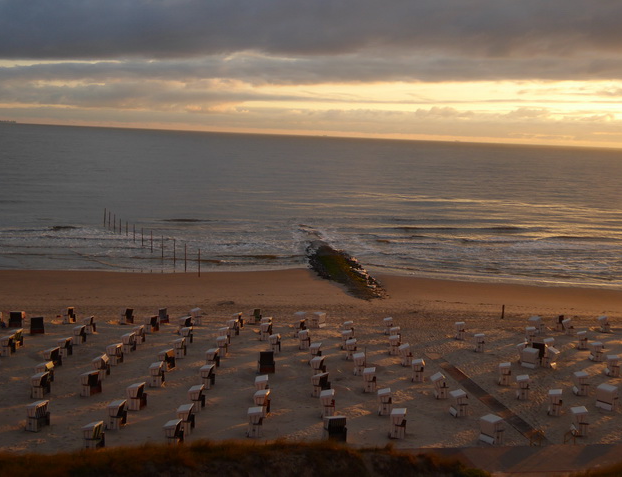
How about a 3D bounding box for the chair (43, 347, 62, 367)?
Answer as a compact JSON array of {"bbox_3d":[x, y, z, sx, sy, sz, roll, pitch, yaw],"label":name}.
[{"bbox_3d":[-21.004,9.726,65.813,0.950,1.600,1.200,5,8,18],"label":"chair"}]

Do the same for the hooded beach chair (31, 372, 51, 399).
[{"bbox_3d":[-19.747,10.758,59.258,0.970,1.600,1.200,3,7,6],"label":"hooded beach chair"}]

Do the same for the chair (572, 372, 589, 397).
[{"bbox_3d":[21.093,11.331,63.267,0.952,1.620,1.210,2,7,1],"label":"chair"}]

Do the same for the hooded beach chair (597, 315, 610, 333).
[{"bbox_3d":[32.666,9.576,90.221,1.000,1.550,1.200,3,7,6],"label":"hooded beach chair"}]

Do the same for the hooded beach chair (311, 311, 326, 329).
[{"bbox_3d":[0.981,8.539,85.101,1.000,1.450,1.200,8,9,36],"label":"hooded beach chair"}]

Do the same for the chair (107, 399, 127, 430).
[{"bbox_3d":[-12.768,11.636,53.298,0.970,1.600,1.200,3,7,7],"label":"chair"}]

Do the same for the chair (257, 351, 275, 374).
[{"bbox_3d":[-3.567,10.115,65.939,1.170,1.570,0.920,1,7,-12],"label":"chair"}]

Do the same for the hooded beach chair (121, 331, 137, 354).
[{"bbox_3d":[-15.893,9.150,70.861,0.920,1.570,1.170,4,7,11],"label":"hooded beach chair"}]

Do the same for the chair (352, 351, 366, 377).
[{"bbox_3d":[3.826,10.084,65.133,0.950,1.600,1.200,2,7,-4],"label":"chair"}]

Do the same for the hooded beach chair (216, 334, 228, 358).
[{"bbox_3d":[-7.687,9.467,70.983,0.900,1.570,1.170,3,7,4],"label":"hooded beach chair"}]

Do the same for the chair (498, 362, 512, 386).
[{"bbox_3d":[15.386,10.656,63.882,0.930,1.590,1.220,5,8,17],"label":"chair"}]

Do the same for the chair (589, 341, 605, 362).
[{"bbox_3d":[25.943,10.230,73.466,0.930,1.590,1.220,3,7,2],"label":"chair"}]

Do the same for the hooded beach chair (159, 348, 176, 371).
[{"bbox_3d":[-11.703,9.808,65.594,0.930,1.590,1.220,5,8,19],"label":"hooded beach chair"}]

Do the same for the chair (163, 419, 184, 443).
[{"bbox_3d":[-8.469,12.057,49.842,1.000,1.650,1.170,4,7,12],"label":"chair"}]

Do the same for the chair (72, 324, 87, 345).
[{"bbox_3d":[-22.091,9.124,76.986,1.000,1.650,1.170,3,7,7],"label":"chair"}]

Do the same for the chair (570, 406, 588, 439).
[{"bbox_3d":[18.479,12.674,55.614,1.000,1.650,1.200,3,7,6],"label":"chair"}]

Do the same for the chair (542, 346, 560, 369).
[{"bbox_3d":[21.433,10.625,71.382,1.120,1.530,1.080,-3,9,-36],"label":"chair"}]

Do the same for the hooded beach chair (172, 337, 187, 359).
[{"bbox_3d":[-10.953,9.136,67.777,0.950,1.600,1.200,3,7,5],"label":"hooded beach chair"}]

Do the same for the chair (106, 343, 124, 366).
[{"bbox_3d":[-16.419,9.733,67.671,0.950,1.600,1.200,4,7,11],"label":"chair"}]

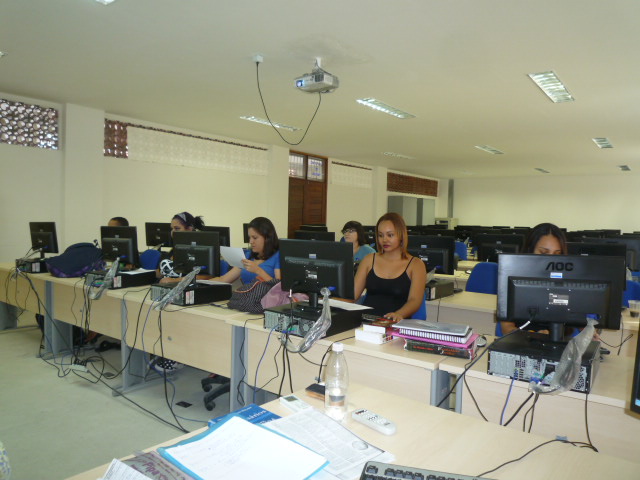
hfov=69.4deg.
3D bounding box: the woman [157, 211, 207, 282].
[{"bbox_3d":[-1.096,0.435,3.802,0.500,1.290,0.720,3,4,37],"label":"woman"}]

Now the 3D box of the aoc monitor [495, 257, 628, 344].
[{"bbox_3d":[0.940,0.232,1.813,0.441,0.347,0.180,2,3,17],"label":"aoc monitor"}]

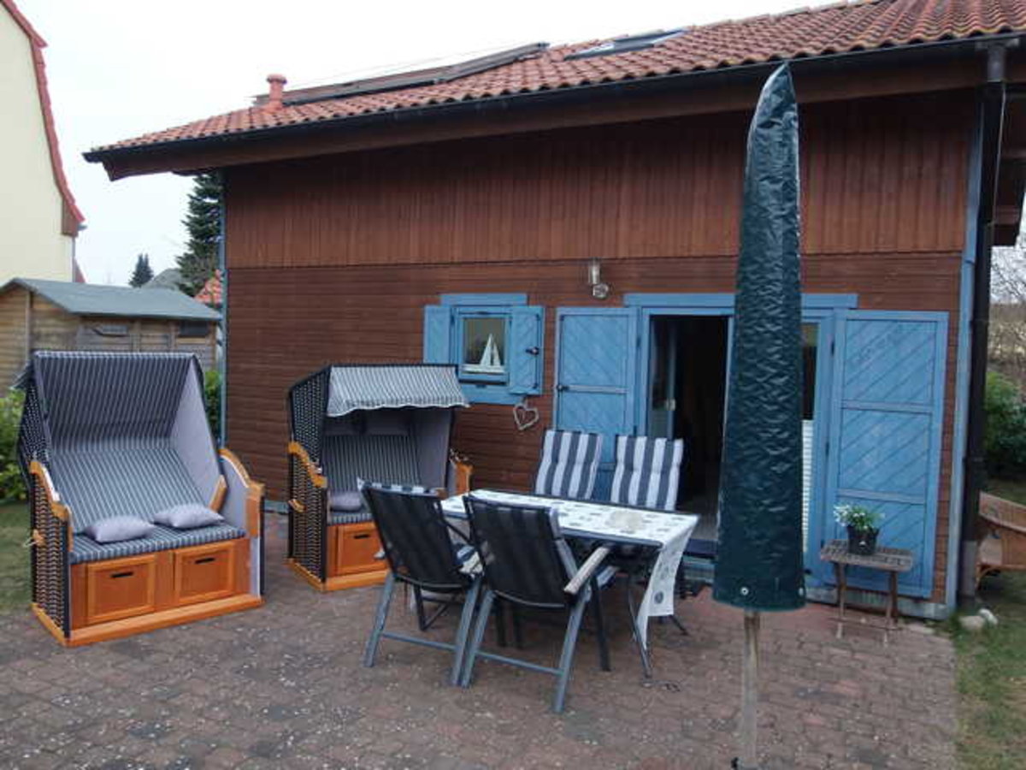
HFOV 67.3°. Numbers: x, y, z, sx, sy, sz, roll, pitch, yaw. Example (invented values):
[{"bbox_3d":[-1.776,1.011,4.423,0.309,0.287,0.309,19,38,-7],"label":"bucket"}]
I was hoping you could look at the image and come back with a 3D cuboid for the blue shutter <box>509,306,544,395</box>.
[{"bbox_3d":[0.108,-0.292,6.489,0.325,0.725,0.045,3,3,27],"label":"blue shutter"}]

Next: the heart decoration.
[{"bbox_3d":[0.117,0.279,6.515,0.235,0.250,0.030,3,3,27],"label":"heart decoration"}]

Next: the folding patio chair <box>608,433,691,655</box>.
[{"bbox_3d":[0.835,0.964,5.453,0.580,1.100,0.740,3,4,26],"label":"folding patio chair"}]

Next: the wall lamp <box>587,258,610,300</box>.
[{"bbox_3d":[0.684,-0.848,6.146,0.130,0.316,0.200,3,4,26],"label":"wall lamp"}]

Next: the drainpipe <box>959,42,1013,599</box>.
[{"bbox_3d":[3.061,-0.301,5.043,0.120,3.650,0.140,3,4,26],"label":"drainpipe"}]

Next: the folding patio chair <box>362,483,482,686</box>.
[{"bbox_3d":[-0.443,1.022,4.280,0.590,1.030,0.770,3,3,24],"label":"folding patio chair"}]

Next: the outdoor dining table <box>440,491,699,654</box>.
[{"bbox_3d":[0.255,1.168,4.815,1.570,0.740,0.820,3,4,26],"label":"outdoor dining table"}]

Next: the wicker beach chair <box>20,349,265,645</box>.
[{"bbox_3d":[-2.554,0.617,5.229,1.186,1.640,1.330,-2,4,-44],"label":"wicker beach chair"}]

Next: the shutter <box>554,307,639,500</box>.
[{"bbox_3d":[0.638,0.338,6.243,0.684,1.920,0.050,3,3,27],"label":"shutter"}]

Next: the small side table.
[{"bbox_3d":[2.283,1.335,4.979,0.520,0.500,0.460,3,3,27],"label":"small side table"}]

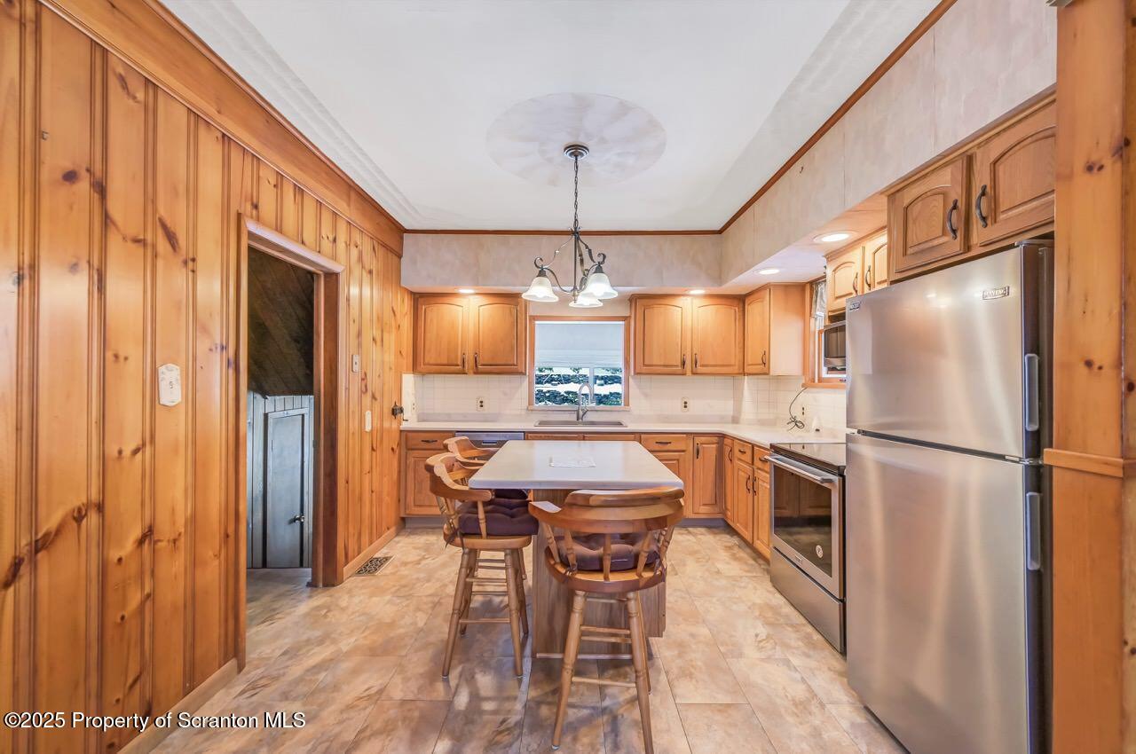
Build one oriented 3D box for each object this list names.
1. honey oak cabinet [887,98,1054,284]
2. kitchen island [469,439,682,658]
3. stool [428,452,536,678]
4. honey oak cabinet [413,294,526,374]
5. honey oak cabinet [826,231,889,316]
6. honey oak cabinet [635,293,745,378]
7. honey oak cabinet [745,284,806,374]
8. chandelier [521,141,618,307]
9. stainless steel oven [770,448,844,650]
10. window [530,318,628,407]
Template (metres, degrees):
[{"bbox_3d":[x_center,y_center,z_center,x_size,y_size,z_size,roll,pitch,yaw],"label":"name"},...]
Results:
[{"bbox_3d":[1.754,-0.613,1.558,0.625,0.405,0.830,0,0,0],"label":"honey oak cabinet"},{"bbox_3d":[0.038,0.915,2.552,0.939,0.914,1.258,0,0,0],"label":"kitchen island"},{"bbox_3d":[-0.421,0.878,2.178,0.530,0.980,0.560,0,0,5],"label":"stool"},{"bbox_3d":[-0.951,-0.421,4.465,1.095,0.785,0.325,0,0,0],"label":"honey oak cabinet"},{"bbox_3d":[1.912,-0.615,2.595,0.320,0.390,0.765,0,0,0],"label":"honey oak cabinet"},{"bbox_3d":[1.194,-0.410,4.453,1.095,0.780,0.325,0,0,0],"label":"honey oak cabinet"},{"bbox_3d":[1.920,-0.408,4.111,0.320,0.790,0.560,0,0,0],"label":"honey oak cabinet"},{"bbox_3d":[0.029,-0.876,2.569,0.547,0.875,0.530,0,0,0],"label":"chandelier"},{"bbox_3d":[1.676,0.913,2.551,0.730,0.930,0.770,0,0,0],"label":"stainless steel oven"},{"bbox_3d":[0.121,-0.153,4.640,1.040,0.950,0.100,0,0,0],"label":"window"}]

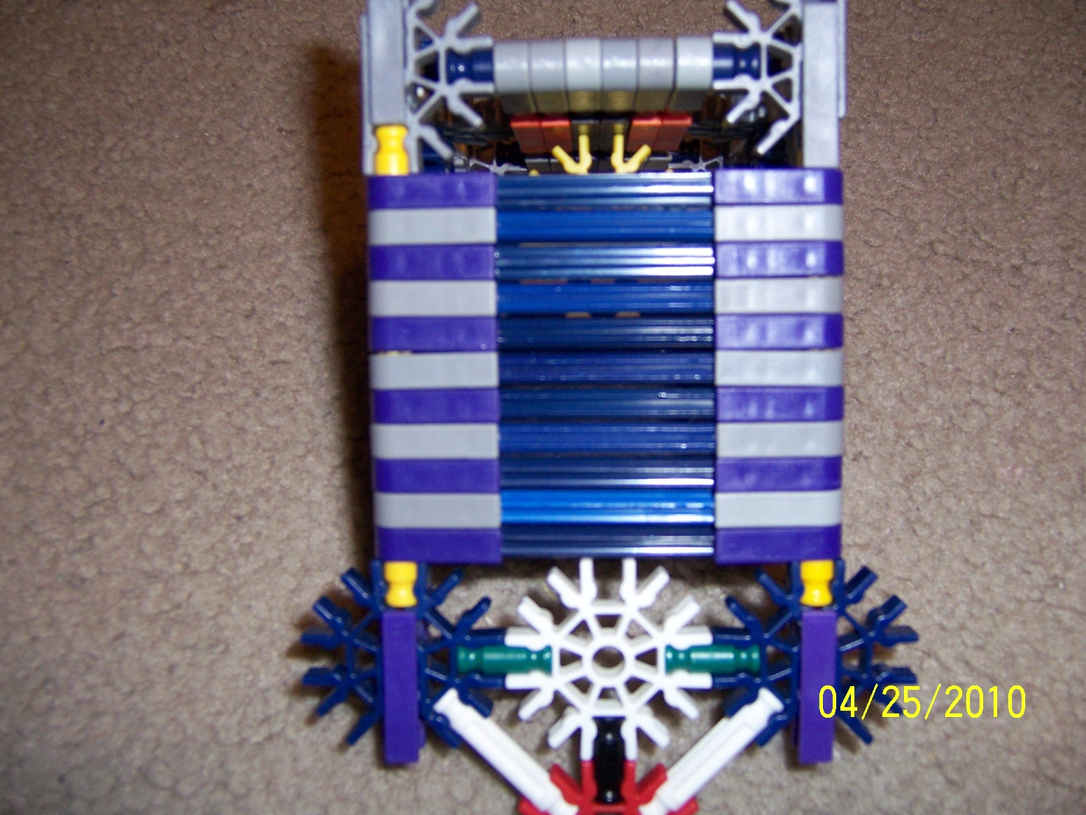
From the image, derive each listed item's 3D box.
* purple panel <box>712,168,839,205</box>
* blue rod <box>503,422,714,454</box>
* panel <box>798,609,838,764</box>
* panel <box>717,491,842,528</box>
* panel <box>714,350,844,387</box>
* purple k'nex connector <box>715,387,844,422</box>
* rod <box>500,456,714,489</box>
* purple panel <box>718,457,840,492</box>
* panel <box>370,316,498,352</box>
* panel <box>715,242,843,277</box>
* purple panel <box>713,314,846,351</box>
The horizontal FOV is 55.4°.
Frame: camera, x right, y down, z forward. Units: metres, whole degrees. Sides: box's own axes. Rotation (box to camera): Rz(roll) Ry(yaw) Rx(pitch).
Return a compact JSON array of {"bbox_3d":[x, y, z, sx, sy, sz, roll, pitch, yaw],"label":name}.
[{"bbox_3d":[0.041,-0.038,0.185,0.022,0.015,0.006,0,94,1],"label":"purple panel"},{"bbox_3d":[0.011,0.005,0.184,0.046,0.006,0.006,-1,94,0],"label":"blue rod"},{"bbox_3d":[0.049,0.049,0.193,0.006,0.018,0.028,0,94,1],"label":"panel"},{"bbox_3d":[0.042,0.018,0.189,0.022,0.012,0.006,-1,94,0],"label":"panel"},{"bbox_3d":[0.041,-0.007,0.183,0.022,0.009,0.006,-1,94,0],"label":"panel"},{"bbox_3d":[0.041,-0.001,0.187,0.022,0.015,0.006,0,94,1],"label":"purple k'nex connector"},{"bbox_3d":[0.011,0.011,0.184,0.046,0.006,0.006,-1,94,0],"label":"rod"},{"bbox_3d":[0.041,0.011,0.188,0.022,0.015,0.006,0,94,1],"label":"purple panel"},{"bbox_3d":[-0.019,-0.013,0.182,0.022,0.009,0.006,-1,94,0],"label":"panel"},{"bbox_3d":[0.041,-0.026,0.186,0.022,0.012,0.006,-1,94,0],"label":"panel"},{"bbox_3d":[0.041,-0.014,0.187,0.022,0.015,0.006,0,94,1],"label":"purple panel"}]

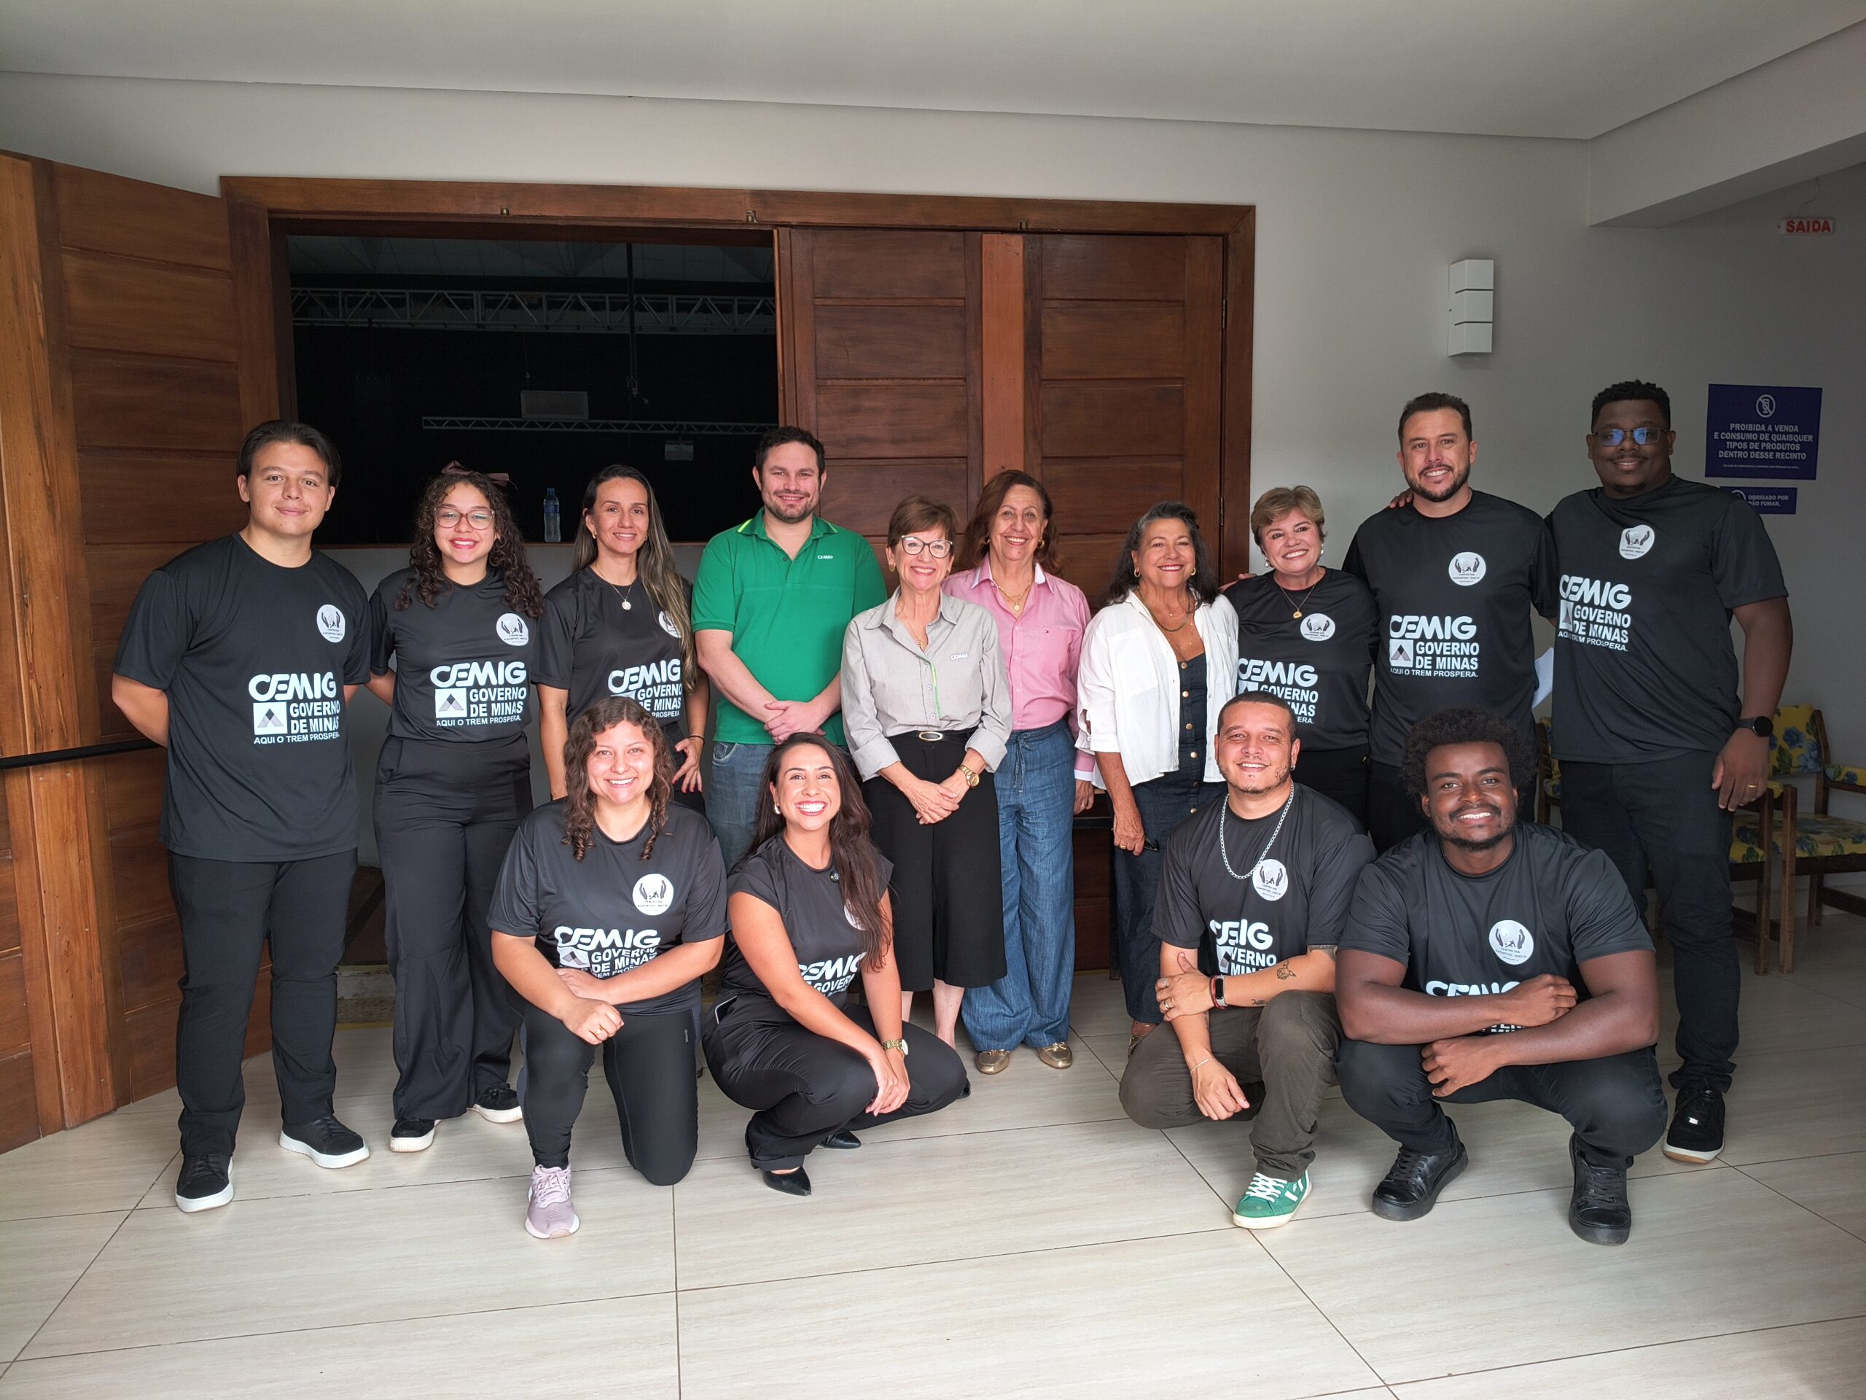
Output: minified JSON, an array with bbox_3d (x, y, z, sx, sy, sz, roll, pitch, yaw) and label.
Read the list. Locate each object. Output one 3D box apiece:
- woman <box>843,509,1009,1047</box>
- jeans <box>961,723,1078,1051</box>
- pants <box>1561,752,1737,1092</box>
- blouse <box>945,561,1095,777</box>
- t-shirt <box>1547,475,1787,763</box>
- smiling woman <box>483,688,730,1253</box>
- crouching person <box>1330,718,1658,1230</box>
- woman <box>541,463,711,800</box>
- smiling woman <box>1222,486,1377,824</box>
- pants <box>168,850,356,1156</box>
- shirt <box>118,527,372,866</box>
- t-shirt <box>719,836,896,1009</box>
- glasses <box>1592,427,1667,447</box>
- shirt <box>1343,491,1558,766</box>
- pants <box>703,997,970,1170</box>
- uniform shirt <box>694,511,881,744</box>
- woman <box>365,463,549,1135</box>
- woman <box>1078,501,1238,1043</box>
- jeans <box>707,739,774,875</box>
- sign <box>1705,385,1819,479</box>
[{"bbox_3d":[-0.018,0.245,3.740,0.450,1.565,0.340,-1,7,-4],"label":"woman"},{"bbox_3d":[0.254,0.529,4.017,0.350,0.960,0.290,0,6,4],"label":"jeans"},{"bbox_3d":[1.728,0.510,3.380,0.420,0.910,0.320,4,8,36],"label":"pants"},{"bbox_3d":[0.249,-0.088,3.962,0.430,0.620,0.270,0,6,5],"label":"blouse"},{"bbox_3d":[1.760,-0.178,3.360,0.560,0.680,0.340,4,8,38],"label":"t-shirt"},{"bbox_3d":[-0.761,0.545,3.304,0.540,1.130,0.740,-2,6,-14],"label":"smiling woman"},{"bbox_3d":[1.241,0.537,3.080,0.670,1.100,0.620,1,7,18],"label":"crouching person"},{"bbox_3d":[-0.832,0.210,3.780,0.460,1.650,0.340,-5,8,-30],"label":"woman"},{"bbox_3d":[0.977,0.222,3.720,0.470,1.585,0.340,2,7,20],"label":"smiling woman"},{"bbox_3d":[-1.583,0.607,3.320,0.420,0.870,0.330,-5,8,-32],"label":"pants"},{"bbox_3d":[-1.570,-0.011,3.195,0.530,0.740,0.320,-6,8,-42],"label":"shirt"},{"bbox_3d":[-0.311,0.547,3.405,0.420,0.460,0.320,-5,7,-35],"label":"t-shirt"},{"bbox_3d":[1.672,-0.637,3.360,0.148,0.045,0.140,3,7,27],"label":"glasses"},{"bbox_3d":[1.319,-0.182,3.582,0.540,0.700,0.310,3,7,30],"label":"shirt"},{"bbox_3d":[-0.284,0.894,3.492,0.540,0.370,0.560,5,8,42],"label":"pants"},{"bbox_3d":[-0.399,-0.194,3.911,0.540,0.650,0.300,-1,6,-6],"label":"uniform shirt"},{"bbox_3d":[-1.220,0.245,3.570,0.460,1.640,0.340,-4,7,-24],"label":"woman"},{"bbox_3d":[0.661,0.221,4.106,0.460,1.590,0.370,-1,6,-3],"label":"woman"},{"bbox_3d":[-0.406,0.535,4.007,0.410,0.950,0.280,-1,6,-6],"label":"jeans"},{"bbox_3d":[2.928,-0.943,4.940,0.455,0.317,0.010,-2,7,-11],"label":"sign"}]

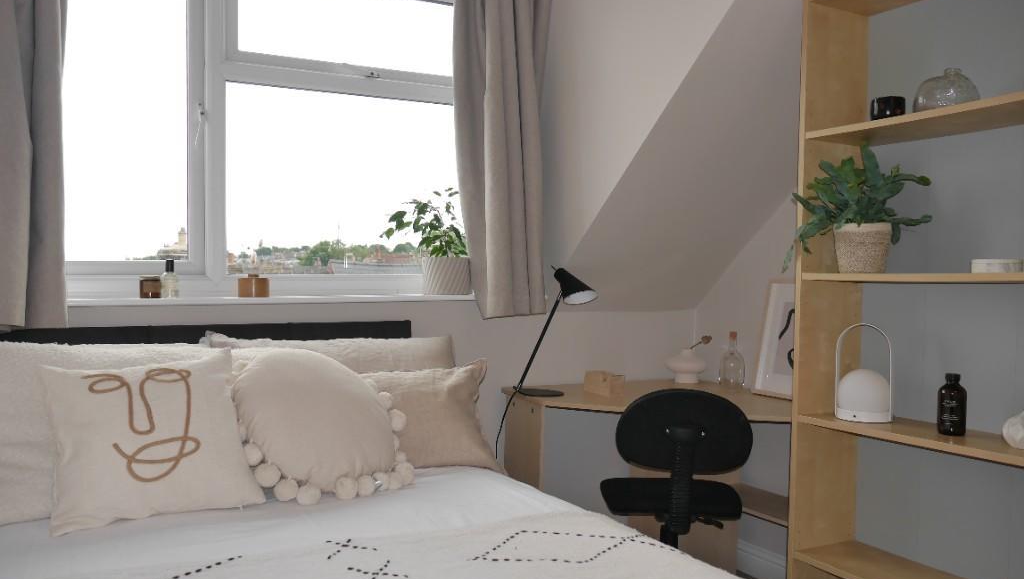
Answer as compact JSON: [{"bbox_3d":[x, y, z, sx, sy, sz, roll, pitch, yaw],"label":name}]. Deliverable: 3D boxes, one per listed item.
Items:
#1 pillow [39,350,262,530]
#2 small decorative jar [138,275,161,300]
[{"bbox_3d":[-0.873,0.353,2.015,0.450,0.430,0.140,-1,-35,-34],"label":"pillow"},{"bbox_3d":[-1.147,-0.010,2.629,0.071,0.074,0.071,0,2,-28],"label":"small decorative jar"}]

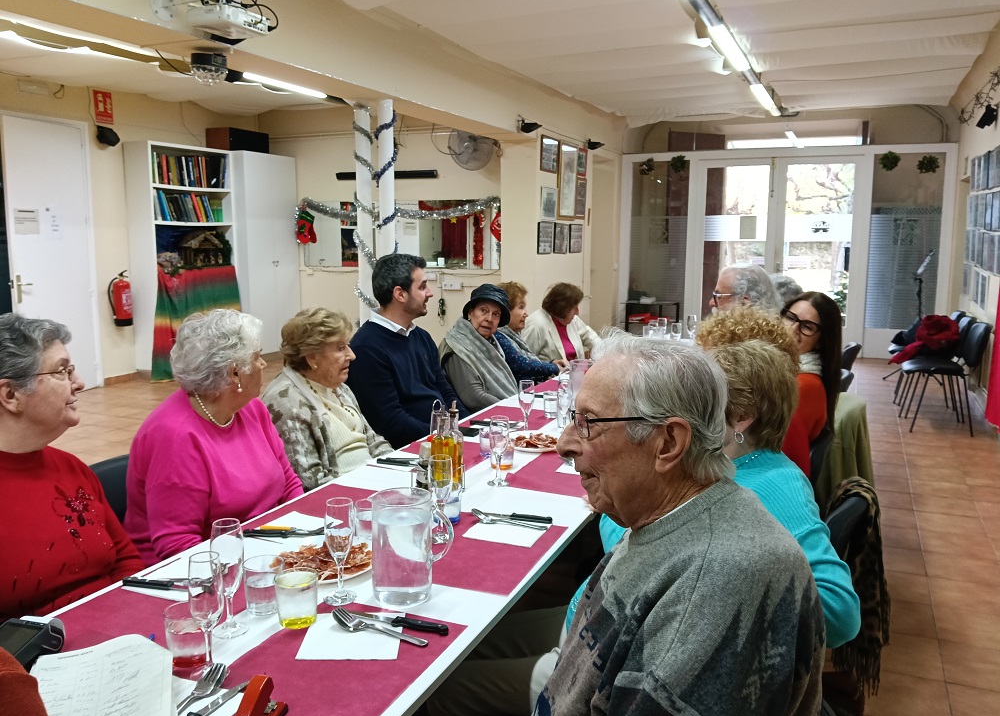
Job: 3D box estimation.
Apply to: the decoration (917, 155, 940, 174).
[{"bbox_3d":[4.819,-2.176,8.780,0.270,0.230,0.160,4,10,24],"label":"decoration"}]

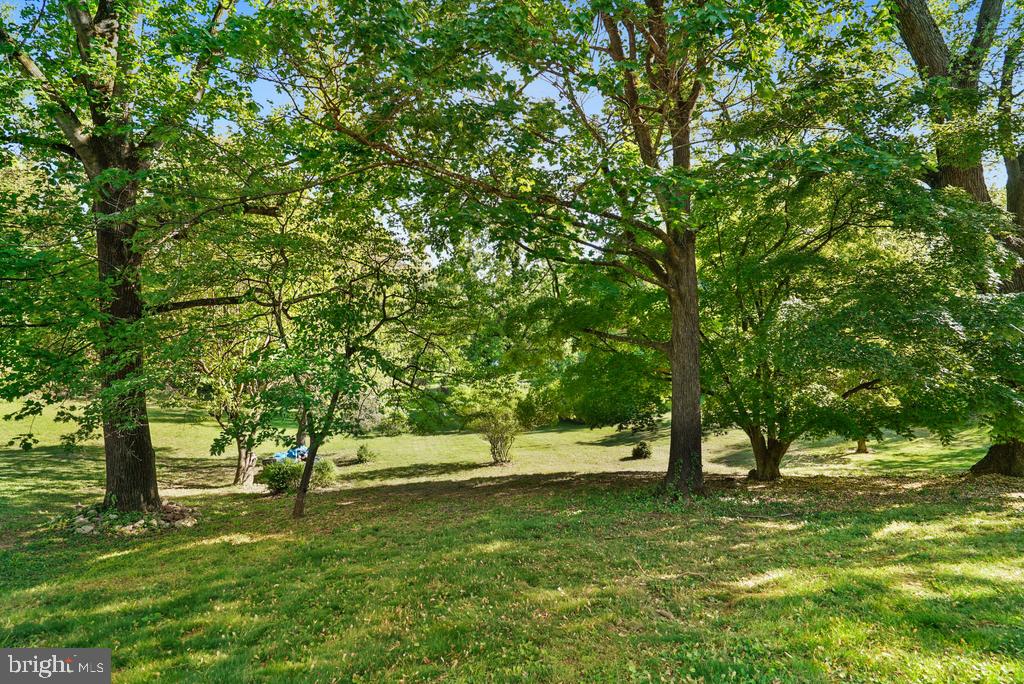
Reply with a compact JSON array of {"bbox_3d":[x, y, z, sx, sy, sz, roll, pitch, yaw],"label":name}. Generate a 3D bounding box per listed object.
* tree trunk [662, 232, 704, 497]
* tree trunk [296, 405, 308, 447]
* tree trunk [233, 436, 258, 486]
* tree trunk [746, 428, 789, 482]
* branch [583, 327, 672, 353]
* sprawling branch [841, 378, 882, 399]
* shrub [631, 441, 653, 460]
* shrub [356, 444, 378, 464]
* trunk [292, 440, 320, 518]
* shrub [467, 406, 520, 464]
[{"bbox_3d":[2.938,0.385,7.800,0.660,4.429,0.650,0,0,0],"label":"tree trunk"},{"bbox_3d":[-7.592,3.026,16.500,0.380,1.513,0.380,0,0,0],"label":"tree trunk"},{"bbox_3d":[-6.322,2.835,10.800,0.560,1.172,0.500,0,0,0],"label":"tree trunk"},{"bbox_3d":[5.499,2.443,9.800,0.887,1.140,0.750,0,0,0],"label":"tree trunk"},{"bbox_3d":[1.936,-0.042,7.700,1.469,0.434,0.400,0,0,0],"label":"branch"},{"bbox_3d":[7.292,0.970,9.500,0.867,0.413,0.400,0,0,0],"label":"sprawling branch"},{"bbox_3d":[4.266,3.575,15.000,0.716,0.651,0.700,0,0,0],"label":"shrub"},{"bbox_3d":[-4.634,3.583,14.500,0.755,0.629,0.700,0,0,0],"label":"shrub"},{"bbox_3d":[-3.069,2.054,6.800,0.414,1.154,0.250,0,0,0],"label":"trunk"},{"bbox_3d":[-0.557,2.978,14.500,1.610,1.796,1.600,0,0,0],"label":"shrub"}]

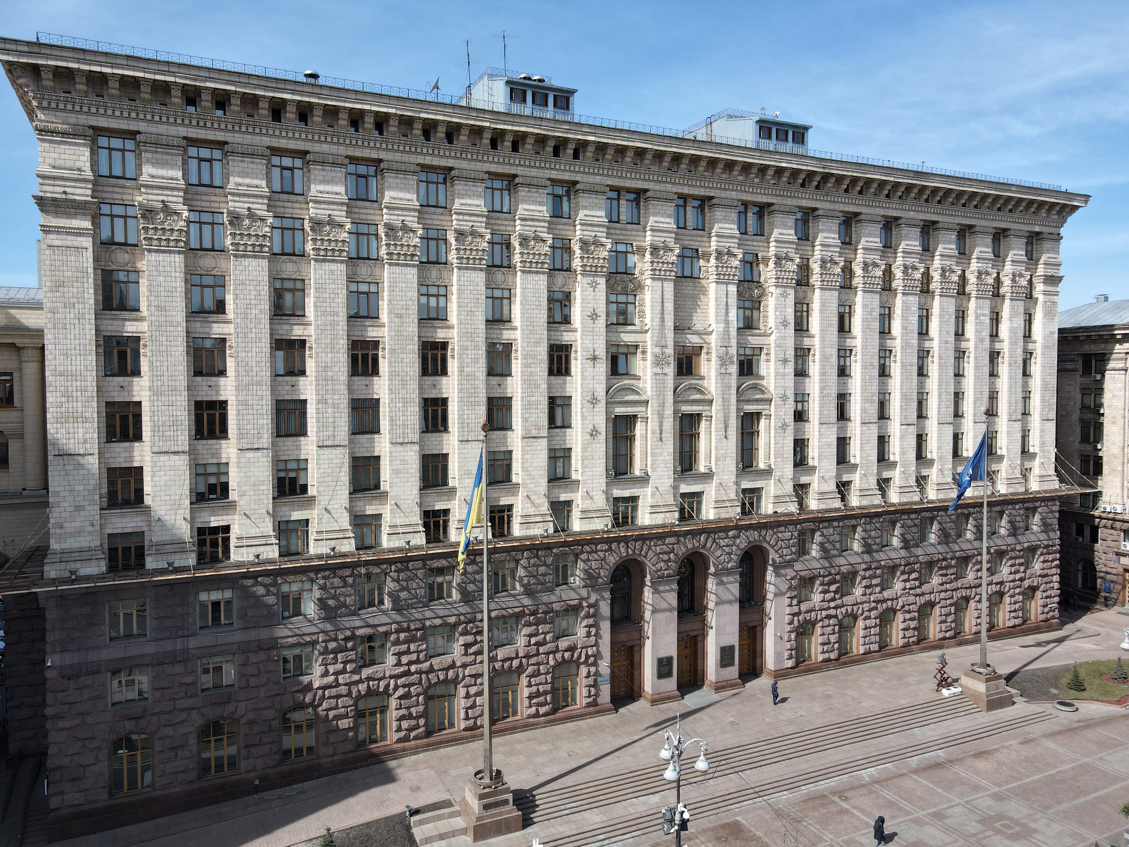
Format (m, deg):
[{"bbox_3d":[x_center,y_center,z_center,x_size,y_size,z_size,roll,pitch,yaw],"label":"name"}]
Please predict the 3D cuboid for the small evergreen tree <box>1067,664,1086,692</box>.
[{"bbox_3d":[42.654,21.023,65.180,1.450,2.250,1.450,-2,3,-24],"label":"small evergreen tree"}]

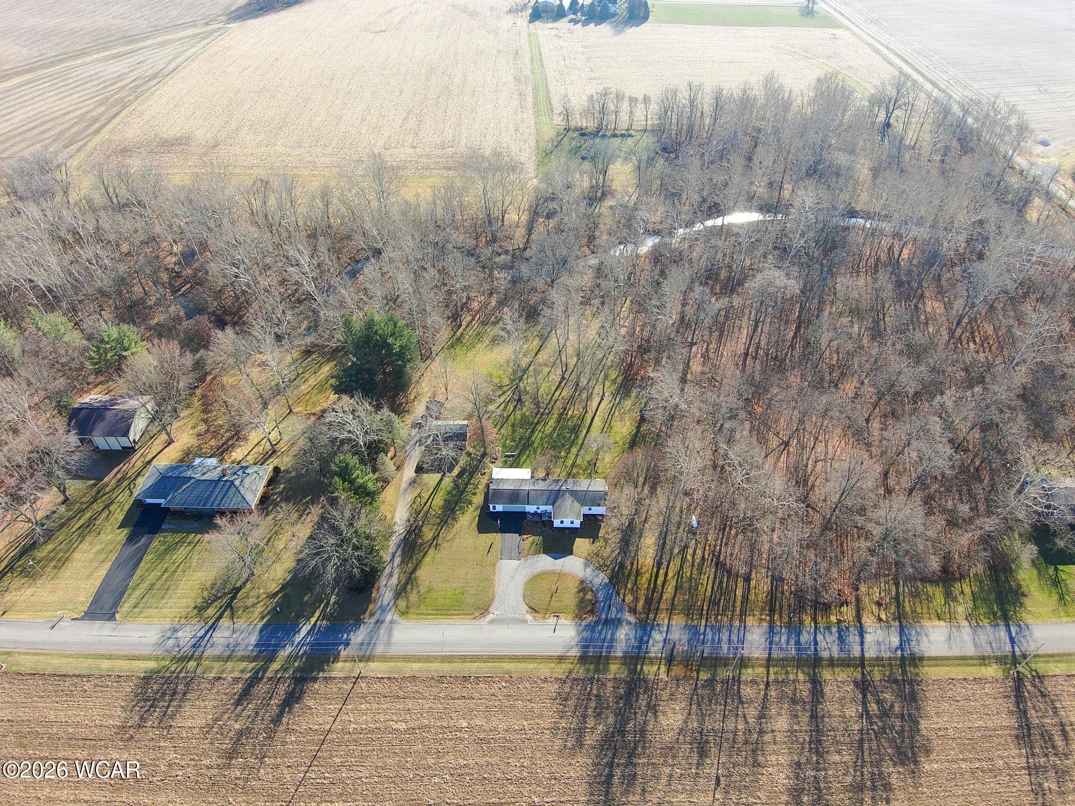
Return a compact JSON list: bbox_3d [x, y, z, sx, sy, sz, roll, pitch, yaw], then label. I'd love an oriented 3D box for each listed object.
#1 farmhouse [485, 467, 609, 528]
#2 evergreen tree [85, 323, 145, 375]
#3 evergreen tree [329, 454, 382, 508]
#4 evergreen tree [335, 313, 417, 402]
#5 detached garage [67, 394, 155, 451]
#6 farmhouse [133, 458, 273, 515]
[{"bbox_3d":[2.120,19.710,138.830,24.420,3.600,13.730,1,44,1],"label":"farmhouse"},{"bbox_3d":[-107.170,-13.720,165.810,12.000,15.500,12.000,1,44,1],"label":"evergreen tree"},{"bbox_3d":[-37.810,15.700,135.250,10.300,15.000,10.000,1,44,1],"label":"evergreen tree"},{"bbox_3d":[-39.340,-11.630,159.270,19.000,20.500,17.500,1,44,1],"label":"evergreen tree"},{"bbox_3d":[-100.690,3.720,154.350,15.330,6.500,13.310,1,44,1],"label":"detached garage"},{"bbox_3d":[-72.330,17.320,141.600,26.210,4.400,13.590,1,44,1],"label":"farmhouse"}]

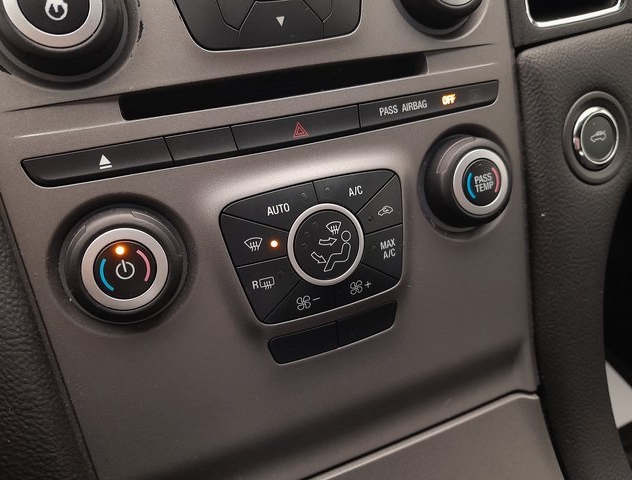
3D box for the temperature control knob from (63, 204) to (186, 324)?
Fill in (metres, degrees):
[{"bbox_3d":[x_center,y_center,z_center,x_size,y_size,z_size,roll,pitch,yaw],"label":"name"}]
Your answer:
[{"bbox_3d":[-0.072,0.010,0.189,0.045,0.045,0.015,-14,11,-18],"label":"temperature control knob"}]

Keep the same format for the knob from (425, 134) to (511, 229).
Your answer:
[{"bbox_3d":[0.074,-0.028,0.237,0.045,0.045,0.015,-14,11,-18],"label":"knob"}]

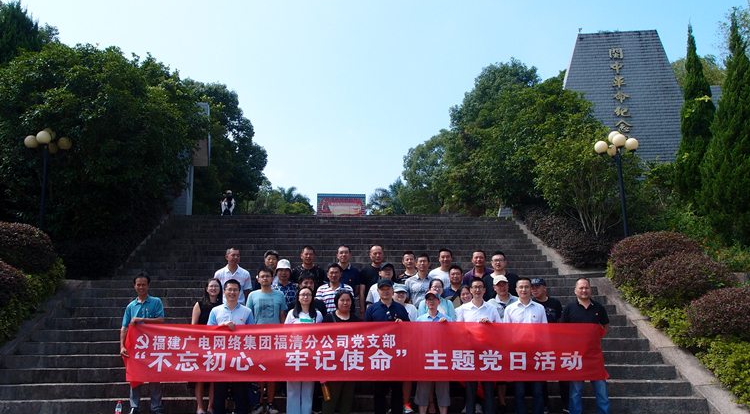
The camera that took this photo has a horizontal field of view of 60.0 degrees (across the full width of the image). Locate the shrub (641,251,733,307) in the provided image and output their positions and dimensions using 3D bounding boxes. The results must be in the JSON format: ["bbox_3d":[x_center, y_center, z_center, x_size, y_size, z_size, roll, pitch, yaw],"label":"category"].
[{"bbox_3d":[5.116,1.215,10.672,1.420,0.925,1.280,0,-12,0],"label":"shrub"}]

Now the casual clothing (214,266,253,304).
[{"bbox_3d":[-1.874,1.117,8.605,0.510,0.700,0.300,1,-12,-6],"label":"casual clothing"}]

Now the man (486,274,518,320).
[{"bbox_3d":[1.542,1.637,7.795,0.500,1.634,0.300,-1,-12,5],"label":"man"}]

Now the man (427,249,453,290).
[{"bbox_3d":[0.938,1.409,8.643,0.490,1.727,0.300,-1,-12,3],"label":"man"}]

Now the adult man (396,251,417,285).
[{"bbox_3d":[0.434,1.390,8.425,0.470,1.650,0.320,-1,-12,1],"label":"adult man"}]

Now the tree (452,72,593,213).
[{"bbox_3d":[4.706,-1.579,20.731,4.100,5.360,4.000,0,-12,0],"label":"tree"}]

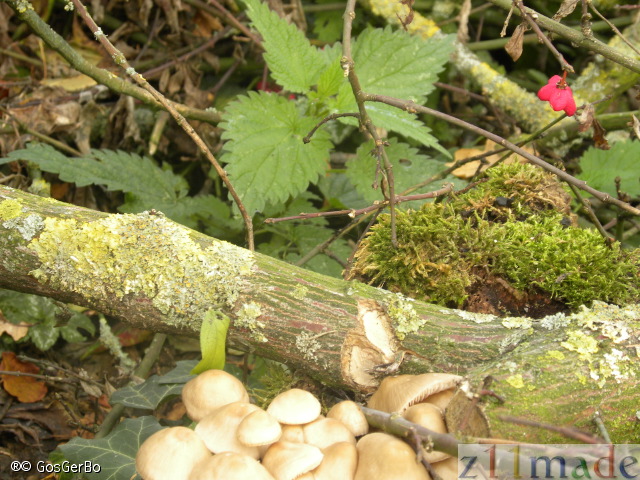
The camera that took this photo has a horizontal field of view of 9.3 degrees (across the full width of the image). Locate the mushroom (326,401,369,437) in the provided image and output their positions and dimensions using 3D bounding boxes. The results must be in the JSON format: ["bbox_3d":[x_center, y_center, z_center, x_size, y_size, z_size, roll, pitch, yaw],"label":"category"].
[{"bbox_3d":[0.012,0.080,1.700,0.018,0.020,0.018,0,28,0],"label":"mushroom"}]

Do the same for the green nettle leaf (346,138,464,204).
[{"bbox_3d":[0.038,-0.031,1.780,0.056,0.012,0.042,16,48,16],"label":"green nettle leaf"}]

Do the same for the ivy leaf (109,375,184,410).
[{"bbox_3d":[-0.077,0.068,1.750,0.033,0.007,0.027,7,29,13],"label":"ivy leaf"}]

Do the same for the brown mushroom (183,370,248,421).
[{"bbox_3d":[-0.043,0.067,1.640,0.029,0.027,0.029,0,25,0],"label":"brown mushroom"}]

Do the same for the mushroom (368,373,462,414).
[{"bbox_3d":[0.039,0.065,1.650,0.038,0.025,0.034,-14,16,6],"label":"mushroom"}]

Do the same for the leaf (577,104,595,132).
[{"bbox_3d":[0.117,-0.054,1.730,0.008,0.013,0.006,0,25,0],"label":"leaf"}]

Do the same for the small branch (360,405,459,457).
[{"bbox_3d":[0.039,0.082,1.690,0.052,0.009,0.009,26,35,17],"label":"small branch"}]

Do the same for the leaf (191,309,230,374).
[{"bbox_3d":[-0.048,0.045,1.730,0.017,0.030,0.009,0,28,0],"label":"leaf"}]

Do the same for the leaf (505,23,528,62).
[{"bbox_3d":[0.085,-0.085,1.690,0.011,0.018,0.007,0,25,0],"label":"leaf"}]

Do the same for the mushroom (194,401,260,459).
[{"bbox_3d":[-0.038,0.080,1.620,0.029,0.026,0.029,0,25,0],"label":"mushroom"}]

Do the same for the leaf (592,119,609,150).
[{"bbox_3d":[0.124,-0.047,1.740,0.007,0.014,0.006,0,25,0],"label":"leaf"}]

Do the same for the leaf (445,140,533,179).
[{"bbox_3d":[0.083,-0.040,1.940,0.041,0.011,0.024,0,28,0],"label":"leaf"}]

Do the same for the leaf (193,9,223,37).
[{"bbox_3d":[-0.055,-0.106,1.920,0.015,0.014,0.008,0,25,0],"label":"leaf"}]

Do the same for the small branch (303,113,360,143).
[{"bbox_3d":[0.005,-0.051,1.790,0.026,0.012,0.009,0,28,0],"label":"small branch"}]

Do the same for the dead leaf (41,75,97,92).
[{"bbox_3d":[-0.128,-0.080,2.000,0.029,0.006,0.016,0,28,0],"label":"dead leaf"}]

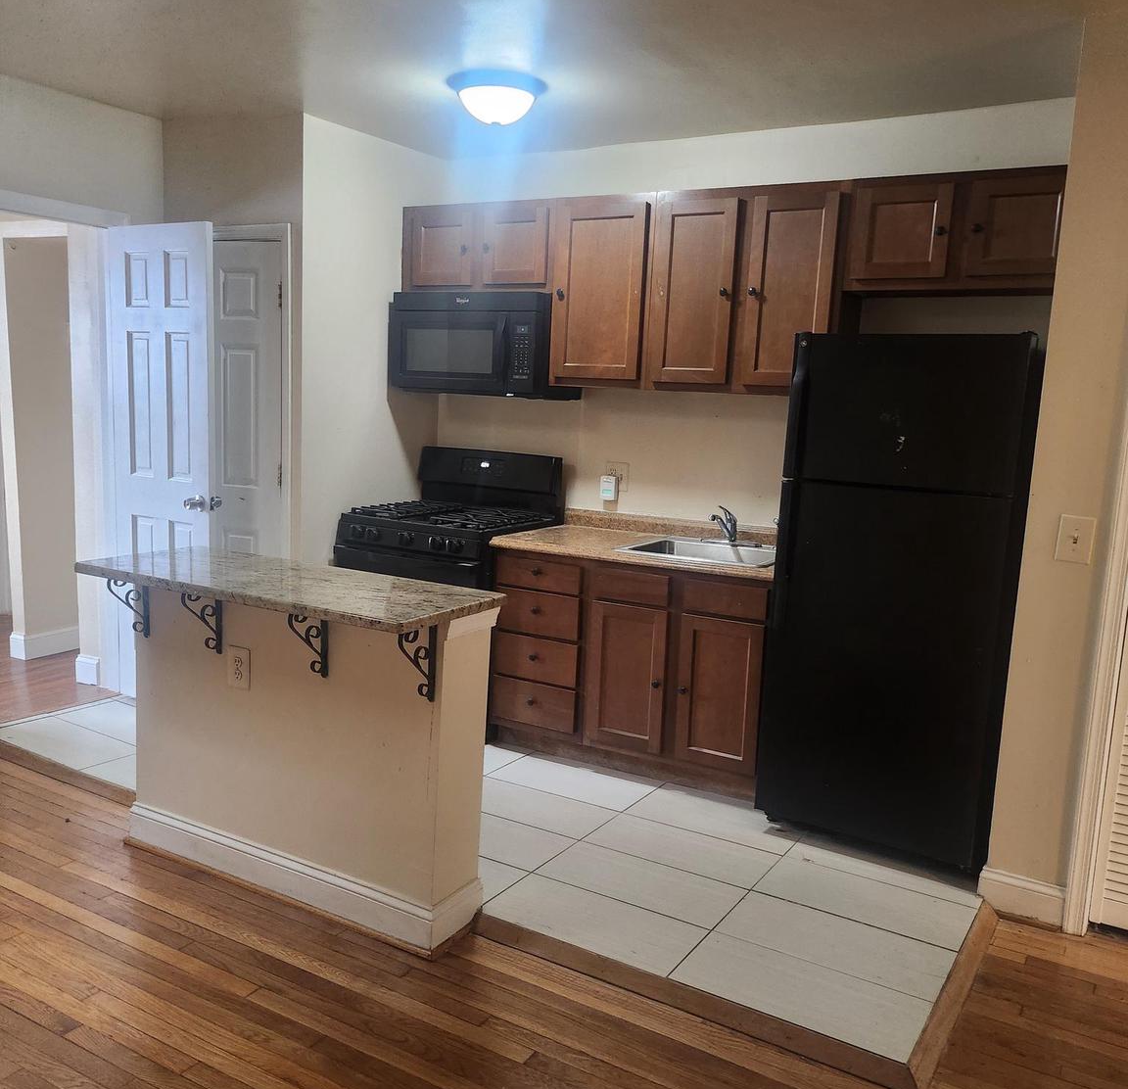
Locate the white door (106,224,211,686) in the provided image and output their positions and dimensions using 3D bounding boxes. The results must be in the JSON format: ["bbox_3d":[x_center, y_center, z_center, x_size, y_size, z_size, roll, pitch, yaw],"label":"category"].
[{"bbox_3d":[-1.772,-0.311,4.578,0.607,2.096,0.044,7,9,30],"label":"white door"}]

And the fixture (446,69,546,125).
[{"bbox_3d":[-0.244,-1.578,3.736,0.355,0.143,0.355,3,8,0],"label":"fixture"}]

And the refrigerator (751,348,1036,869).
[{"bbox_3d":[1.191,0.168,3.656,0.725,1.721,0.730,7,9,30],"label":"refrigerator"}]

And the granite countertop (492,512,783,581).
[{"bbox_3d":[0.390,-0.003,4.194,1.208,0.112,0.661,7,9,30],"label":"granite countertop"}]

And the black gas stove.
[{"bbox_3d":[-0.504,0.205,4.664,0.750,1.203,0.691,7,9,30],"label":"black gas stove"}]

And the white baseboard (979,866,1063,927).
[{"bbox_3d":[1.385,1.064,3.167,0.236,0.126,0.025,7,9,30],"label":"white baseboard"}]

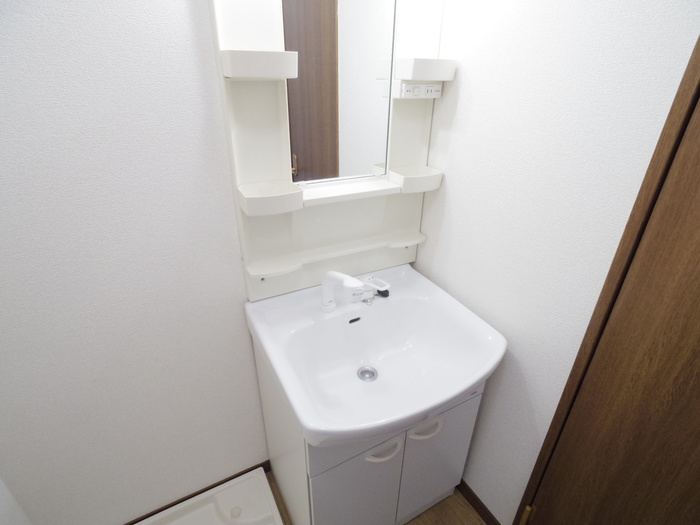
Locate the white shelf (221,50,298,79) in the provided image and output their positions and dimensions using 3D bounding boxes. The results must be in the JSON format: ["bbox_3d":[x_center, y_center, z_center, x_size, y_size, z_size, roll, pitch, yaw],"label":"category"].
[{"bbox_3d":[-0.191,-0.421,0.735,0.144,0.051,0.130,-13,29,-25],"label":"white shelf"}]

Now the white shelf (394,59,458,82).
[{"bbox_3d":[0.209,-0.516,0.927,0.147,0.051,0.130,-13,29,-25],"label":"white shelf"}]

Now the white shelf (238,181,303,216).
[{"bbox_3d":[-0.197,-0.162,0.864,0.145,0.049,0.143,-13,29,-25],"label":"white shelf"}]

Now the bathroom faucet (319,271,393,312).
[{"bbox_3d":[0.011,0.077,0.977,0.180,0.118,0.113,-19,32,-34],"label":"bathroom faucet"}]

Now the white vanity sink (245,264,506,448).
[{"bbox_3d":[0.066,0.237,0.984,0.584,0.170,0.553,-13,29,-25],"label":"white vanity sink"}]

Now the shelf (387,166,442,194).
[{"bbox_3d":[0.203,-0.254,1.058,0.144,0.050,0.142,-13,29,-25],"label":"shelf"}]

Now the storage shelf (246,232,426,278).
[{"bbox_3d":[-0.014,-0.032,1.078,0.606,0.020,0.088,-13,29,-25],"label":"storage shelf"}]

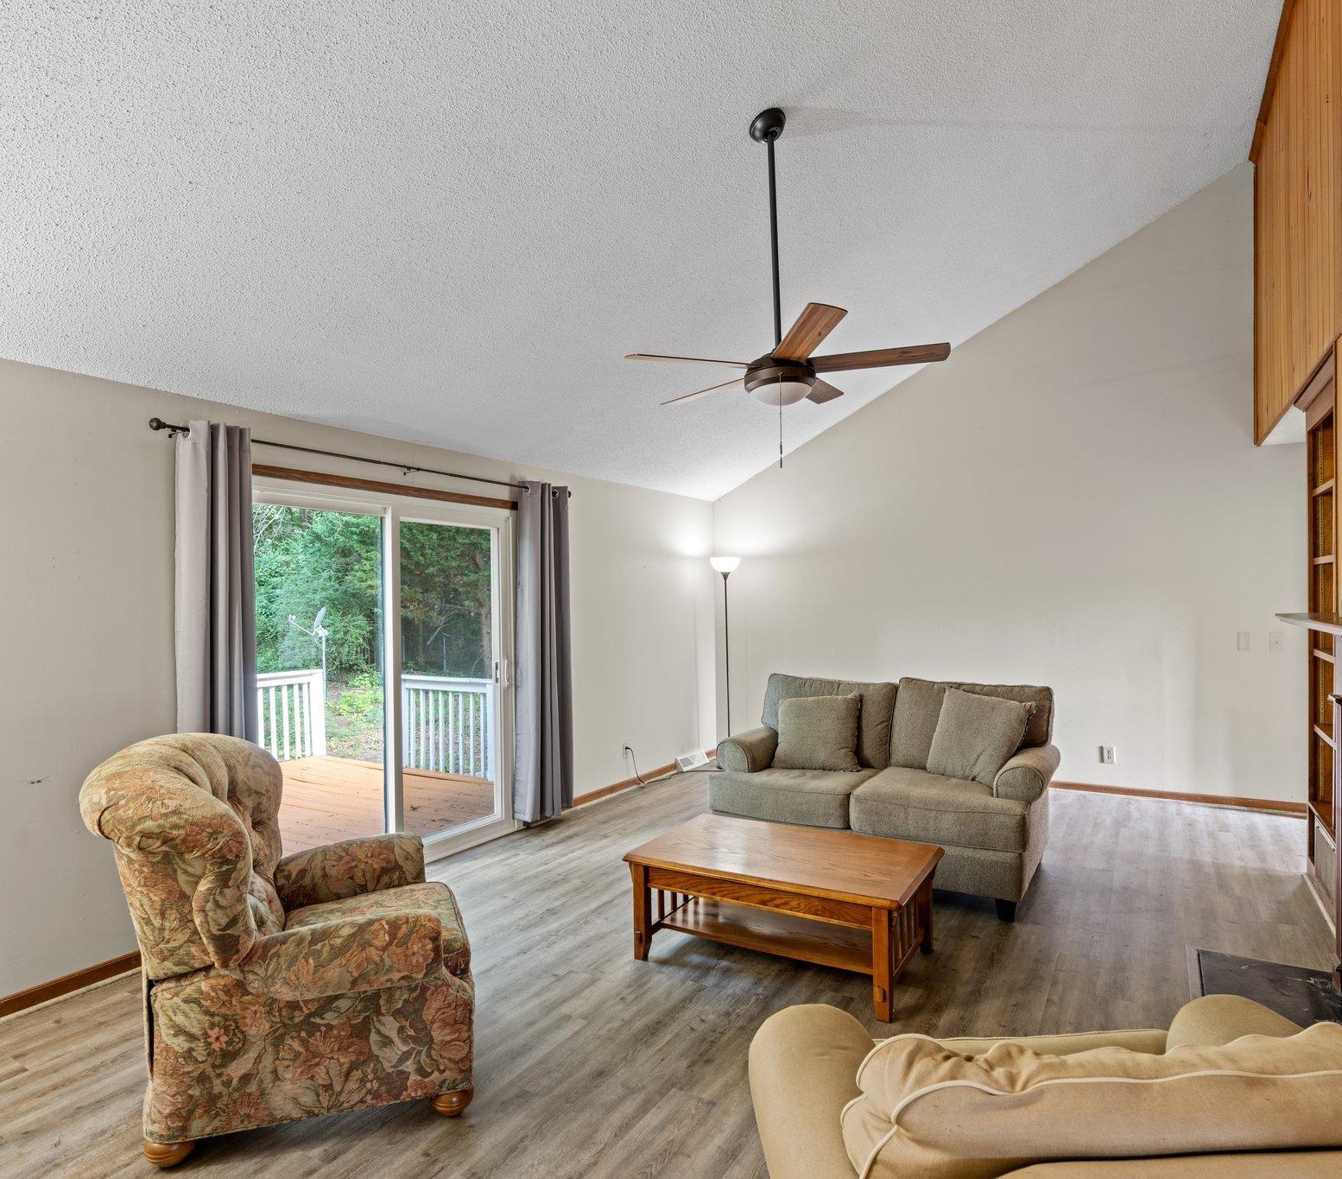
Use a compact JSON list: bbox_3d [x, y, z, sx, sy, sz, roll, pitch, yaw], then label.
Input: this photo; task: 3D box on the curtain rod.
[{"bbox_3d":[-1.388,-0.648,4.254,0.075,0.060,2.650,0,0,31],"label":"curtain rod"}]

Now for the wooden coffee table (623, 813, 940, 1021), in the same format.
[{"bbox_3d":[0.469,1.313,3.282,1.135,0.427,0.718,0,0,29],"label":"wooden coffee table"}]

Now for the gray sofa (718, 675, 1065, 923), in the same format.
[{"bbox_3d":[1.179,1.028,4.321,1.727,0.997,0.943,0,0,29],"label":"gray sofa"}]

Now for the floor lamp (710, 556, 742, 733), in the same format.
[{"bbox_3d":[0.489,0.635,6.750,0.270,1.799,0.270,0,0,0],"label":"floor lamp"}]

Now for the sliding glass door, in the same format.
[{"bbox_3d":[-1.518,0.521,4.243,0.105,2.029,1.840,0,0,31],"label":"sliding glass door"}]

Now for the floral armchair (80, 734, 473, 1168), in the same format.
[{"bbox_3d":[-1.184,0.995,2.532,1.066,1.071,0.834,0,0,-17],"label":"floral armchair"}]

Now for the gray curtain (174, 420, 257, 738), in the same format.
[{"bbox_3d":[-1.928,0.404,3.342,0.120,2.155,0.336,0,0,31],"label":"gray curtain"}]

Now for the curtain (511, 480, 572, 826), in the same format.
[{"bbox_3d":[-0.832,0.405,5.147,0.120,2.155,0.563,0,0,31],"label":"curtain"}]

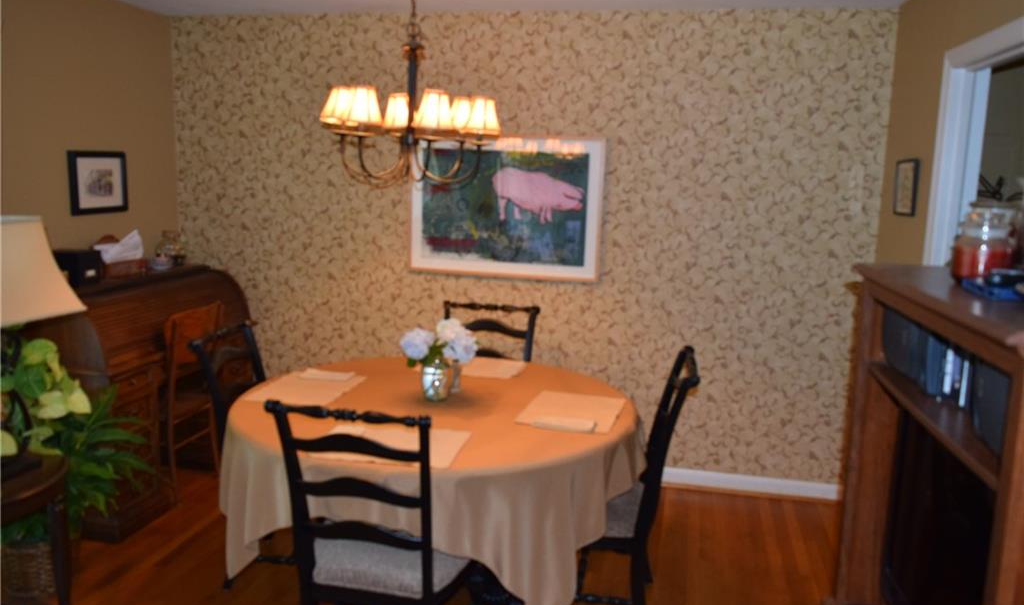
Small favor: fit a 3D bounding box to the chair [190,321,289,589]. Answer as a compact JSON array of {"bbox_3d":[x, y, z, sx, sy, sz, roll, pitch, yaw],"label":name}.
[{"bbox_3d":[-0.881,0.610,3.062,0.550,0.975,0.480,4,9,11],"label":"chair"}]

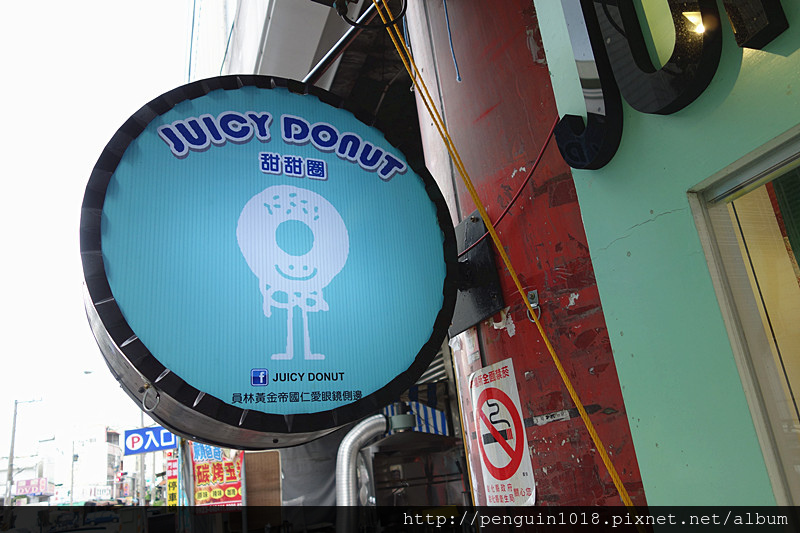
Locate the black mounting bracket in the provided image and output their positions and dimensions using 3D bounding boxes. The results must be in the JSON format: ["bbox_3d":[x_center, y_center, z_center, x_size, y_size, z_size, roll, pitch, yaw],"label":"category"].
[{"bbox_3d":[0.128,0.020,1.528,0.080,0.257,0.291,0,-20,-21],"label":"black mounting bracket"}]

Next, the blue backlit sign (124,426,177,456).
[{"bbox_3d":[-6.214,4.396,15.564,1.213,0.585,0.150,-2,-19,-14],"label":"blue backlit sign"}]

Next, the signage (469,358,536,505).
[{"bbox_3d":[0.218,0.376,1.393,0.010,0.302,0.211,0,-20,-21],"label":"signage"}]

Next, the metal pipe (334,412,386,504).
[{"bbox_3d":[-0.180,1.080,3.178,0.302,0.620,0.150,0,-20,-21],"label":"metal pipe"}]

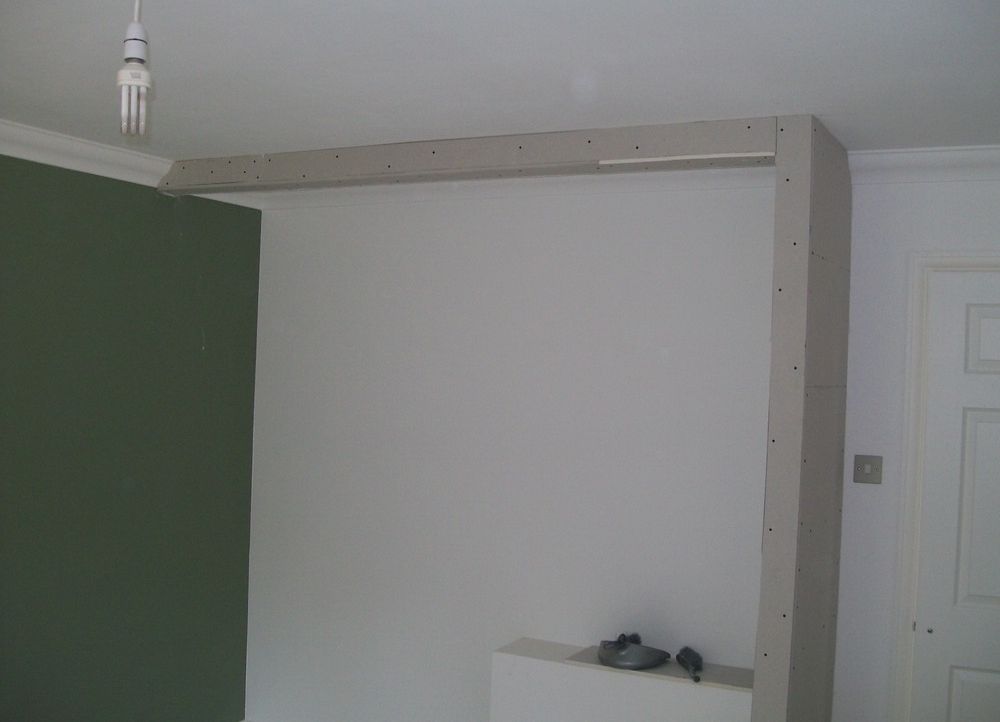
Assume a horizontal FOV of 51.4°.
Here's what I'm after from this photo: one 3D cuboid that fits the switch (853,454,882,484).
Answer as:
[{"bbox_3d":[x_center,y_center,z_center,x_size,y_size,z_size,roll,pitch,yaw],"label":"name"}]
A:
[{"bbox_3d":[1.171,0.345,3.310,0.088,0.088,0.010,2,0,27],"label":"switch"}]

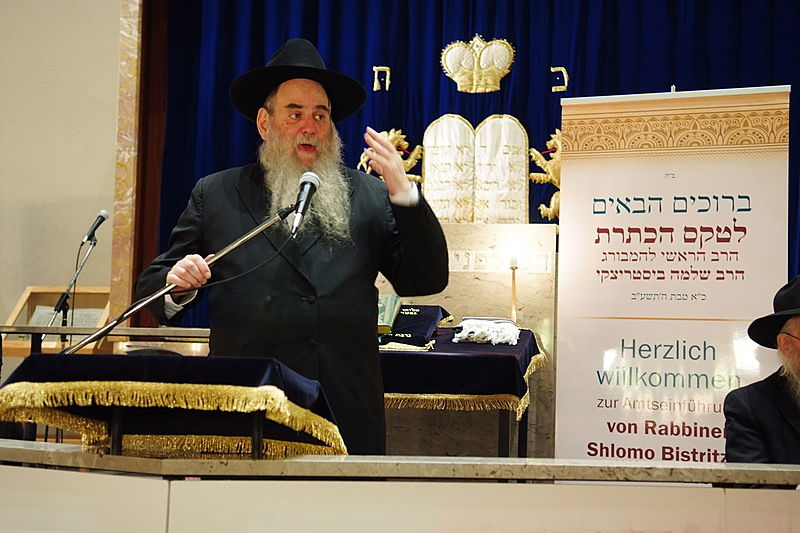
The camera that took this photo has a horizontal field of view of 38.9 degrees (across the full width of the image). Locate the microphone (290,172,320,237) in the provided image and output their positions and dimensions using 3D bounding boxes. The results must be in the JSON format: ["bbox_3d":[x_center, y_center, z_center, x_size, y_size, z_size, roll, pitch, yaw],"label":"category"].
[{"bbox_3d":[-0.223,-0.144,2.630,0.052,0.200,0.052,9,-42,8],"label":"microphone"}]

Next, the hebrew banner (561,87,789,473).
[{"bbox_3d":[1.006,0.372,4.260,0.860,2.060,0.100,0,-2,22],"label":"hebrew banner"}]

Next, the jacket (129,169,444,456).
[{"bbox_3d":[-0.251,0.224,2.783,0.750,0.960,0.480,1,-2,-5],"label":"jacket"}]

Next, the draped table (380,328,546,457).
[{"bbox_3d":[0.097,0.800,4.380,0.880,1.100,0.660,1,-2,13],"label":"draped table"}]

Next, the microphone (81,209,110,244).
[{"bbox_3d":[-1.410,-0.185,5.250,0.052,0.195,0.052,37,-9,-9],"label":"microphone"}]

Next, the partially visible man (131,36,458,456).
[{"bbox_3d":[-0.251,0.373,2.776,0.750,1.870,0.540,1,-2,-5],"label":"partially visible man"}]

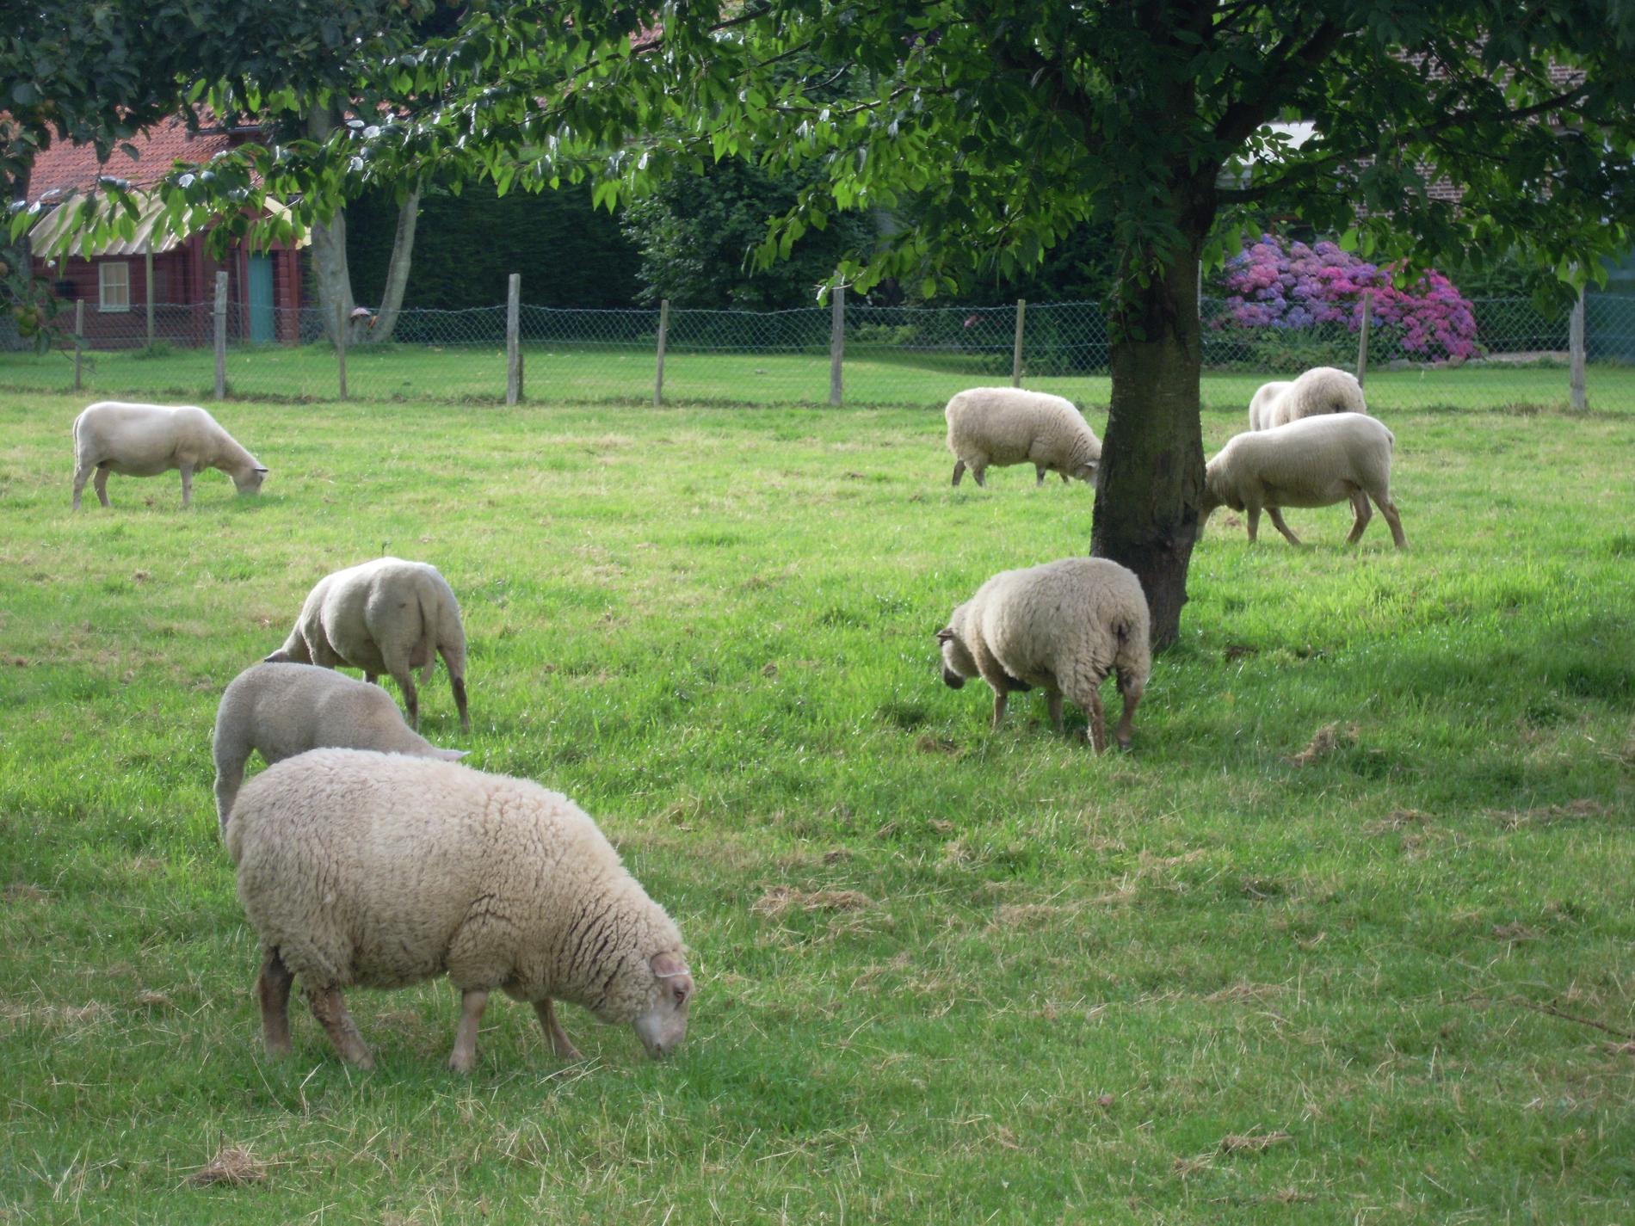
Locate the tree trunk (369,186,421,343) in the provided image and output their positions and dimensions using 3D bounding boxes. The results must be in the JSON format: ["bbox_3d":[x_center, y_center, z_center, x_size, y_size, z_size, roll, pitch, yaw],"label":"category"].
[{"bbox_3d":[-7.240,-5.980,81.000,0.880,2.750,0.500,0,4,0],"label":"tree trunk"}]

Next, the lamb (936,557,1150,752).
[{"bbox_3d":[0.867,0.143,17.950,0.430,0.720,1.050,-2,5,-29],"label":"lamb"}]

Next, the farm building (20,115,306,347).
[{"bbox_3d":[-11.989,-6.983,86.500,5.300,4.200,4.400,0,4,-5],"label":"farm building"}]

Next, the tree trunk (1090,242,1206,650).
[{"bbox_3d":[1.460,-0.734,20.800,0.500,1.820,0.480,0,5,0],"label":"tree trunk"}]

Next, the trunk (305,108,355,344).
[{"bbox_3d":[-7.203,-5.745,70.000,0.680,3.500,0.620,0,5,0],"label":"trunk"}]

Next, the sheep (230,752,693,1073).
[{"bbox_3d":[-0.791,0.657,10.500,1.030,0.680,0.460,1,5,9],"label":"sheep"}]

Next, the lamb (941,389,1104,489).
[{"bbox_3d":[1.459,-1.227,33.000,1.170,0.700,0.440,-1,5,-7],"label":"lamb"}]

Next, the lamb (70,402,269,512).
[{"bbox_3d":[-4.145,-1.017,30.200,1.270,0.670,0.400,-1,5,-12],"label":"lamb"}]

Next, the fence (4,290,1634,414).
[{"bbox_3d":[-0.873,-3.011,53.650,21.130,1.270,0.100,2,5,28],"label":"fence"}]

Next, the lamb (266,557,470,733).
[{"bbox_3d":[-1.778,0.138,18.600,0.380,0.670,1.000,-4,6,-40],"label":"lamb"}]

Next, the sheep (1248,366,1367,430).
[{"bbox_3d":[3.511,-1.400,33.500,0.480,0.710,1.150,-2,5,-27],"label":"sheep"}]

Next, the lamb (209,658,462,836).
[{"bbox_3d":[-1.446,0.447,14.550,0.900,0.610,0.330,1,4,11],"label":"lamb"}]

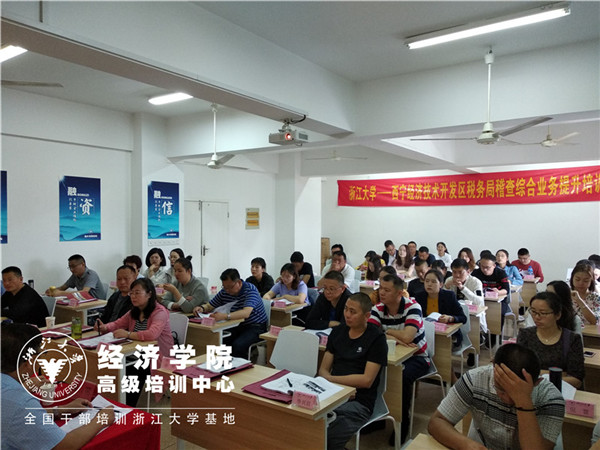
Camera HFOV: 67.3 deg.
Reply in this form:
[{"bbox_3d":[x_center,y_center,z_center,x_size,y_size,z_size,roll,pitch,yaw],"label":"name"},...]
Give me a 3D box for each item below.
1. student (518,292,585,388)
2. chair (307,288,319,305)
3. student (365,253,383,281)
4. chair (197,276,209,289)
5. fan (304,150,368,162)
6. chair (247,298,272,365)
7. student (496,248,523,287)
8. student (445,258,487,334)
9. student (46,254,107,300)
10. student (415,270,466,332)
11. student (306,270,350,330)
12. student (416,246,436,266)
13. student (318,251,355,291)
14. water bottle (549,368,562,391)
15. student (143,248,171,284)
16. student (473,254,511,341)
[{"bbox_3d":[1.377,1.018,2.630,0.475,1.238,0.733,1,1,35],"label":"student"},{"bbox_3d":[-0.074,1.238,5.546,0.480,0.830,0.540,1,1,35],"label":"chair"},{"bbox_3d":[1.127,1.020,6.804,0.480,1.180,0.700,1,1,33],"label":"student"},{"bbox_3d":[-1.543,1.163,6.081,0.460,0.860,0.520,1,1,35],"label":"chair"},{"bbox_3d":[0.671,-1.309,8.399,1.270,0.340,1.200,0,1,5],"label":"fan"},{"bbox_3d":[-0.614,1.254,4.765,0.480,0.830,0.540,1,1,35],"label":"chair"},{"bbox_3d":[2.995,1.003,6.643,0.480,1.250,0.680,1,1,32],"label":"student"},{"bbox_3d":[1.875,1.013,5.225,0.520,1.250,0.720,1,1,33],"label":"student"},{"bbox_3d":[-2.695,0.999,5.574,0.550,1.250,0.800,1,1,34],"label":"student"},{"bbox_3d":[1.258,1.039,4.245,0.520,1.206,0.750,1,1,34],"label":"student"},{"bbox_3d":[0.301,1.030,3.961,0.520,1.250,0.720,1,1,35],"label":"student"},{"bbox_3d":[2.313,0.997,8.316,0.520,1.180,0.700,1,1,33],"label":"student"},{"bbox_3d":[0.415,0.970,5.760,0.505,1.247,0.723,1,1,35],"label":"student"},{"bbox_3d":[1.335,0.834,2.350,0.072,0.185,0.072,1,1,34],"label":"water bottle"},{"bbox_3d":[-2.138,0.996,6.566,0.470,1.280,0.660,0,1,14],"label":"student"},{"bbox_3d":[2.250,0.979,5.456,0.495,1.238,0.723,1,1,33],"label":"student"}]

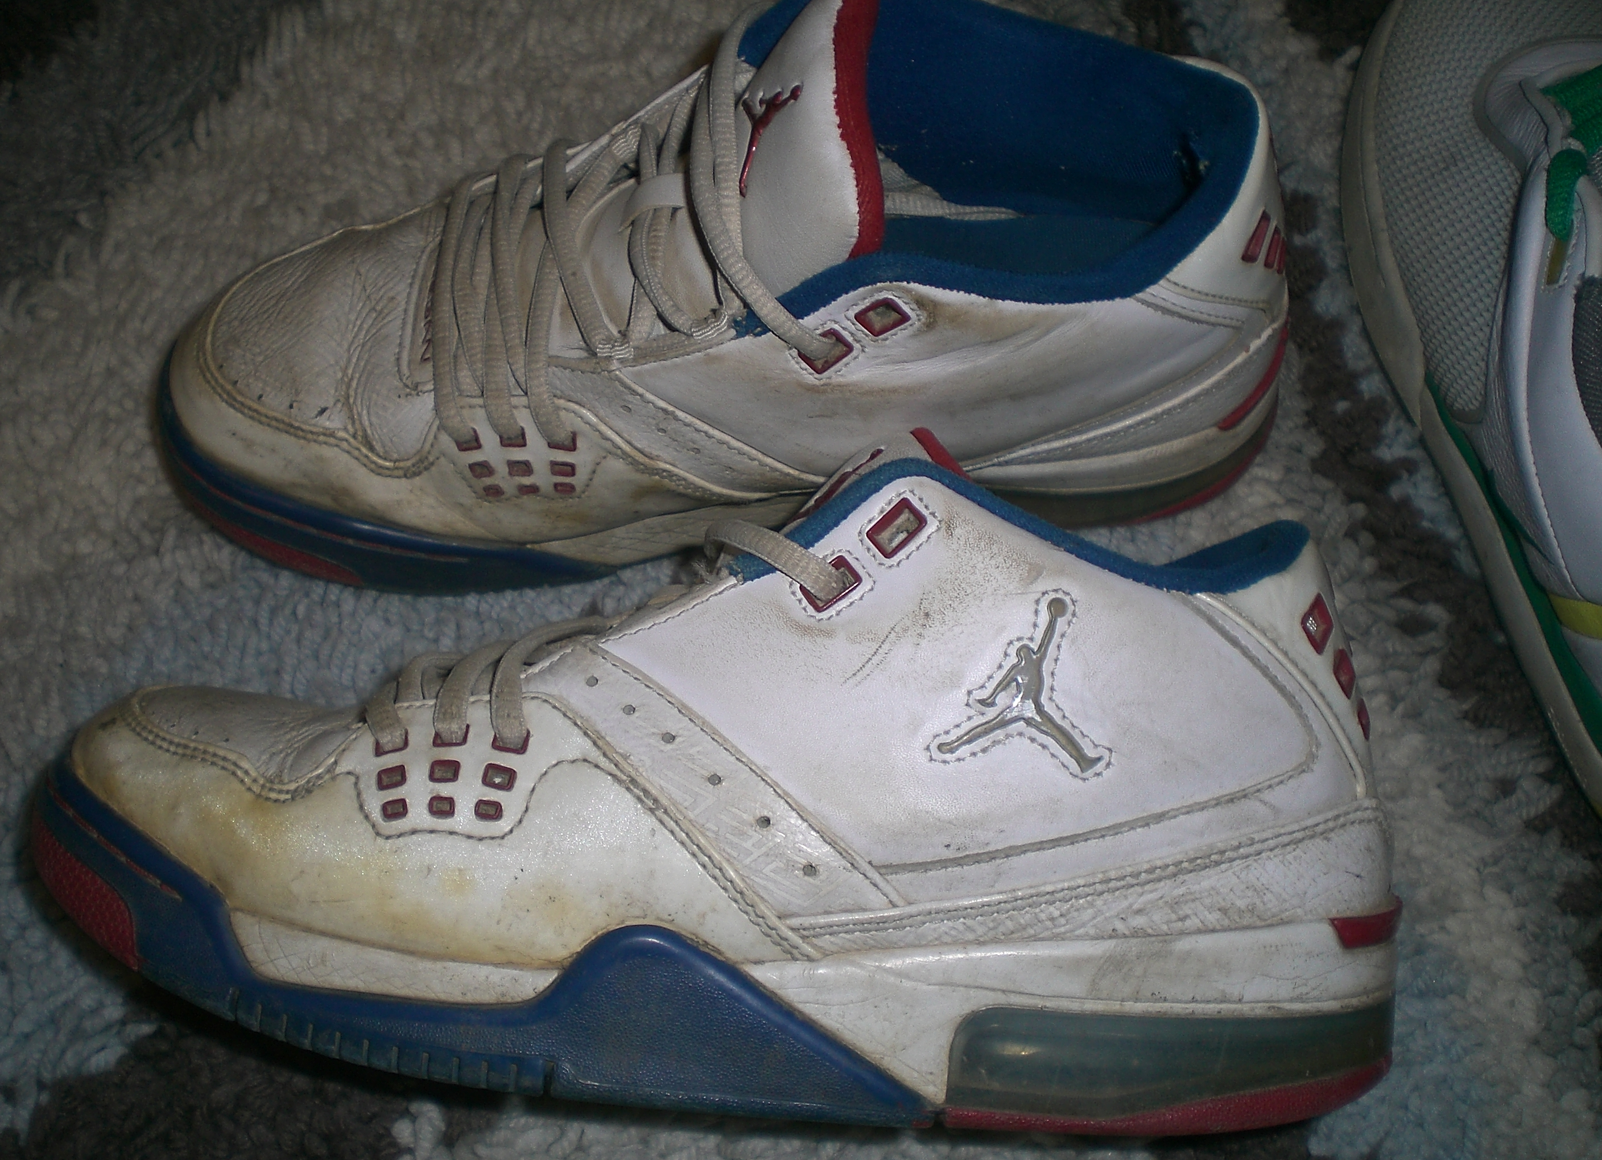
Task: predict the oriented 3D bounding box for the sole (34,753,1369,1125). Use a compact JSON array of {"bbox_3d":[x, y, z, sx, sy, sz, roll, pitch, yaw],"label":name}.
[{"bbox_3d":[-0.025,0.076,0.408,0.308,0.107,0.065,1,89,10],"label":"sole"}]

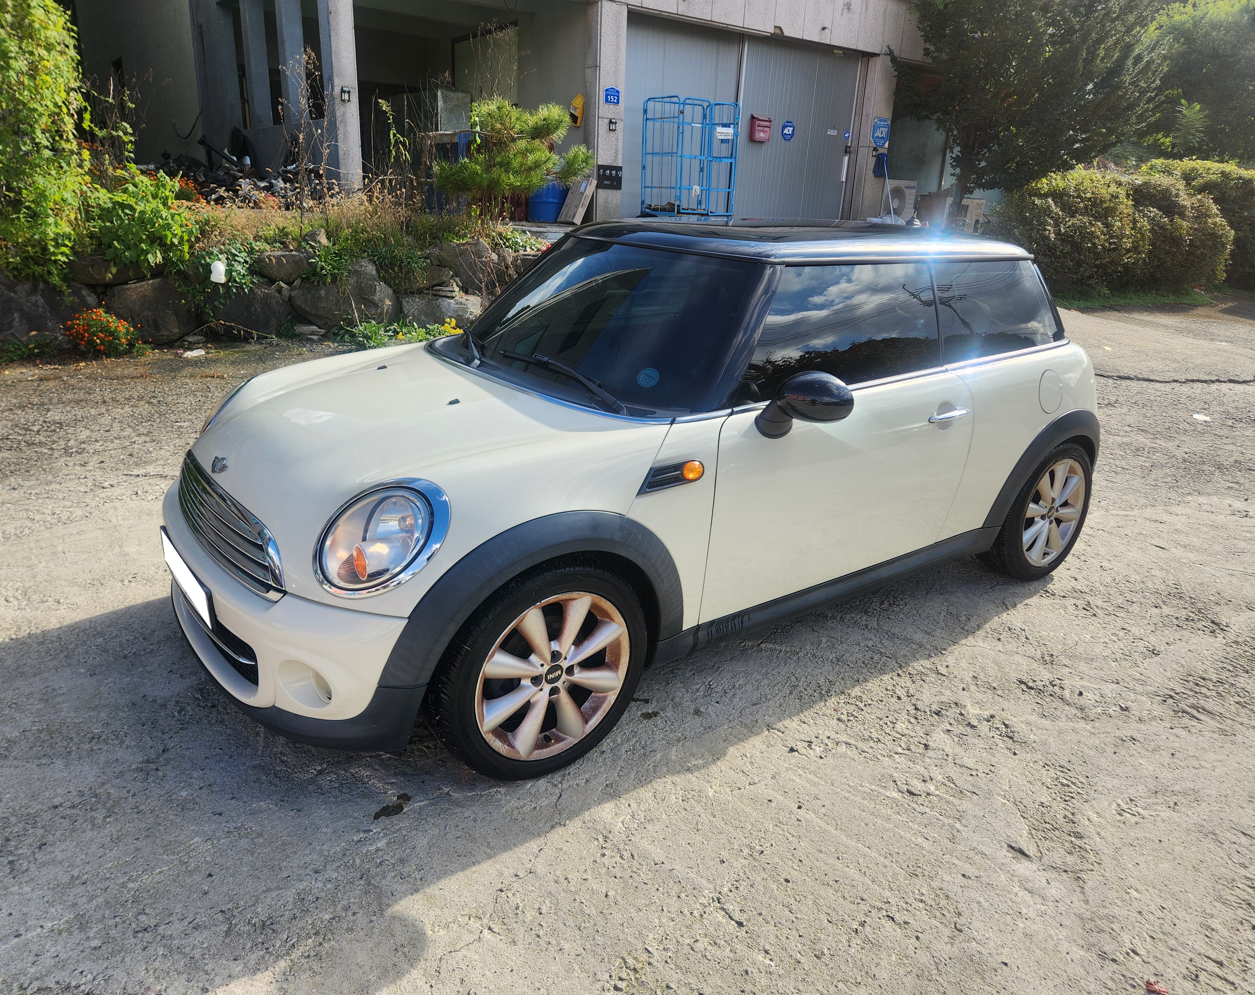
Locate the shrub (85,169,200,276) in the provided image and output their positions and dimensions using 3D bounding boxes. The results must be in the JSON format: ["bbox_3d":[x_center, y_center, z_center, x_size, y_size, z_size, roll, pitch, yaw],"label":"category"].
[{"bbox_3d":[-4.471,-2.548,8.100,0.980,0.920,0.850,-12,24,-34],"label":"shrub"}]

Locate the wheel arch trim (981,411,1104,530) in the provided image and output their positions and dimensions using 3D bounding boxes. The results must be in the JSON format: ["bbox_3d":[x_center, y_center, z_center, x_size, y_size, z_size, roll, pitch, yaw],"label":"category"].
[{"bbox_3d":[1.729,-0.175,3.658,0.940,0.430,0.160,-12,23,-35],"label":"wheel arch trim"}]

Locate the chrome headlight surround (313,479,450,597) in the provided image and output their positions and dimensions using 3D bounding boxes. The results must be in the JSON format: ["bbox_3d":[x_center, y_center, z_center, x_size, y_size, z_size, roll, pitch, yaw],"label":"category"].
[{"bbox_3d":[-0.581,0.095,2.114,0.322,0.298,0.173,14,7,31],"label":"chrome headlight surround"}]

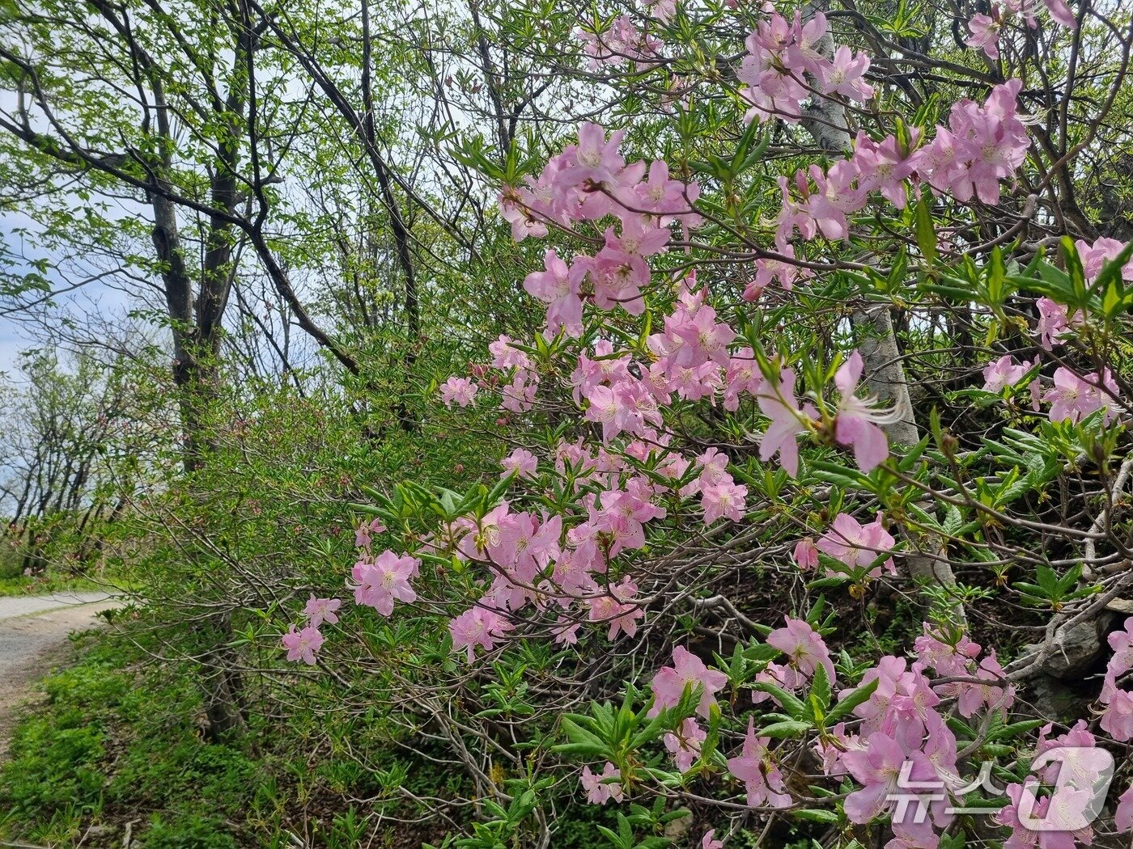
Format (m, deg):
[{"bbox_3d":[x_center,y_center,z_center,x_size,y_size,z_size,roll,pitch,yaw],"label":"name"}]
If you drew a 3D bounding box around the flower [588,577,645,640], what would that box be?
[{"bbox_3d":[0.069,0.255,1.180,0.080,0.084,0.065,0,11,0],"label":"flower"}]

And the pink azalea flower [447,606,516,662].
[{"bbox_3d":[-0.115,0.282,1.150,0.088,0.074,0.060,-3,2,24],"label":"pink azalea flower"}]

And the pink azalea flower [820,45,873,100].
[{"bbox_3d":[0.369,-0.463,1.120,0.070,0.072,0.050,-3,21,30],"label":"pink azalea flower"}]

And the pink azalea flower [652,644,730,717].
[{"bbox_3d":[0.114,0.239,0.790,0.073,0.067,0.050,-1,-22,8],"label":"pink azalea flower"}]

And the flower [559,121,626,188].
[{"bbox_3d":[0.025,-0.265,0.840,0.069,0.066,0.055,0,3,2],"label":"flower"}]

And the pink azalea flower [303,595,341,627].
[{"bbox_3d":[-0.418,0.319,1.450,0.065,0.057,0.050,1,-12,-16],"label":"pink azalea flower"}]

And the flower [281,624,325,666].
[{"bbox_3d":[-0.427,0.357,1.380,0.069,0.068,0.050,2,-14,-22],"label":"flower"}]

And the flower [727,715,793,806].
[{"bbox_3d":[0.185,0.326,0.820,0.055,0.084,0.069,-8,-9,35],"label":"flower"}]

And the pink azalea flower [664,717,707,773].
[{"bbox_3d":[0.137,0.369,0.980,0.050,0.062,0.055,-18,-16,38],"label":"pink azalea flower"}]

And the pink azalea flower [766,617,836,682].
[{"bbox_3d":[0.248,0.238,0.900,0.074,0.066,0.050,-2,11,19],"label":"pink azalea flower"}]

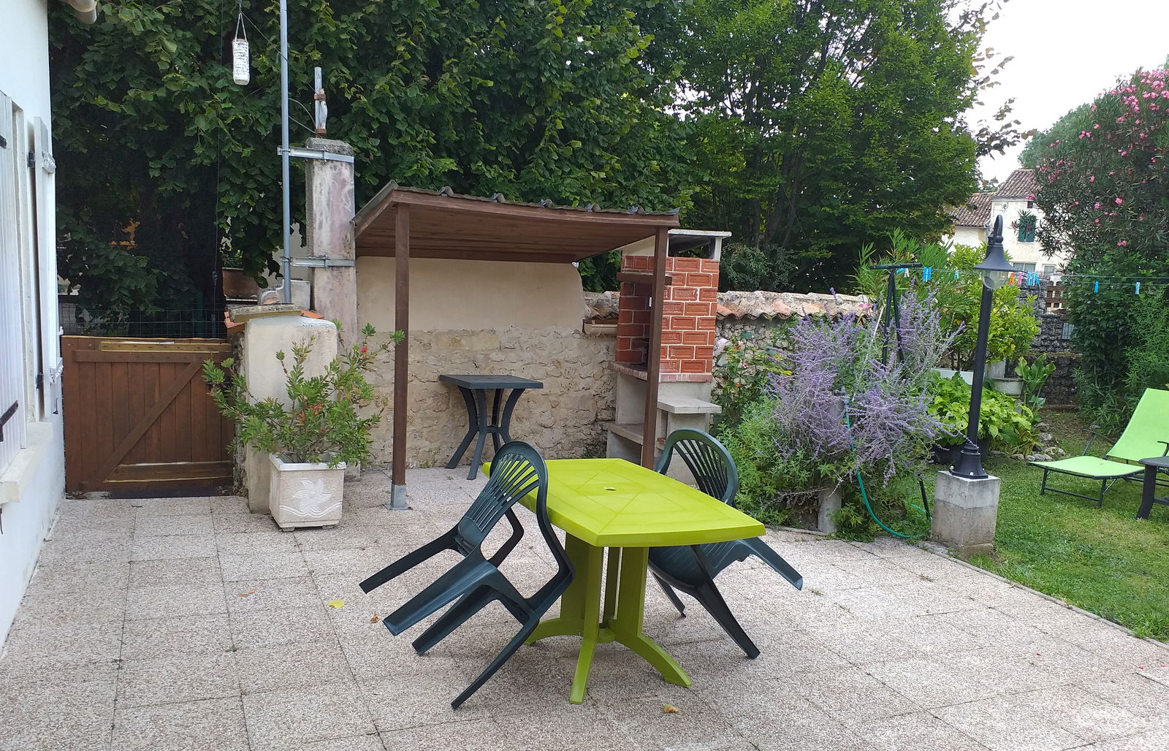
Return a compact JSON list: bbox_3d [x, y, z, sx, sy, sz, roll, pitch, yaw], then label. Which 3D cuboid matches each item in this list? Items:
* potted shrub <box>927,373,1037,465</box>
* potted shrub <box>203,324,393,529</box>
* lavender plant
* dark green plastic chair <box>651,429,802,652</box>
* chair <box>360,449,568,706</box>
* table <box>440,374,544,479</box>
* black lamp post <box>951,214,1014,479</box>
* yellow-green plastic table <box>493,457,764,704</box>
[{"bbox_3d":[3.751,0.397,8.258,0.980,0.828,0.880,7,9,23],"label":"potted shrub"},{"bbox_3d":[-1.705,0.304,5.230,1.030,1.216,0.900,0,9,-25],"label":"potted shrub"},{"bbox_3d":[1.915,0.218,6.545,1.580,1.814,1.300,6,8,16],"label":"lavender plant"},{"bbox_3d":[0.544,0.717,3.920,0.570,0.840,0.570,-47,27,-16],"label":"dark green plastic chair"},{"bbox_3d":[-0.406,0.699,3.424,0.840,0.570,0.570,-40,23,-16],"label":"chair"},{"bbox_3d":[-0.766,0.398,6.952,0.650,0.725,0.540,0,8,-37],"label":"table"},{"bbox_3d":[2.620,-0.176,5.761,0.290,1.725,0.400,2,9,2],"label":"black lamp post"},{"bbox_3d":[0.080,0.835,3.642,0.770,0.725,1.140,2,7,-28],"label":"yellow-green plastic table"}]

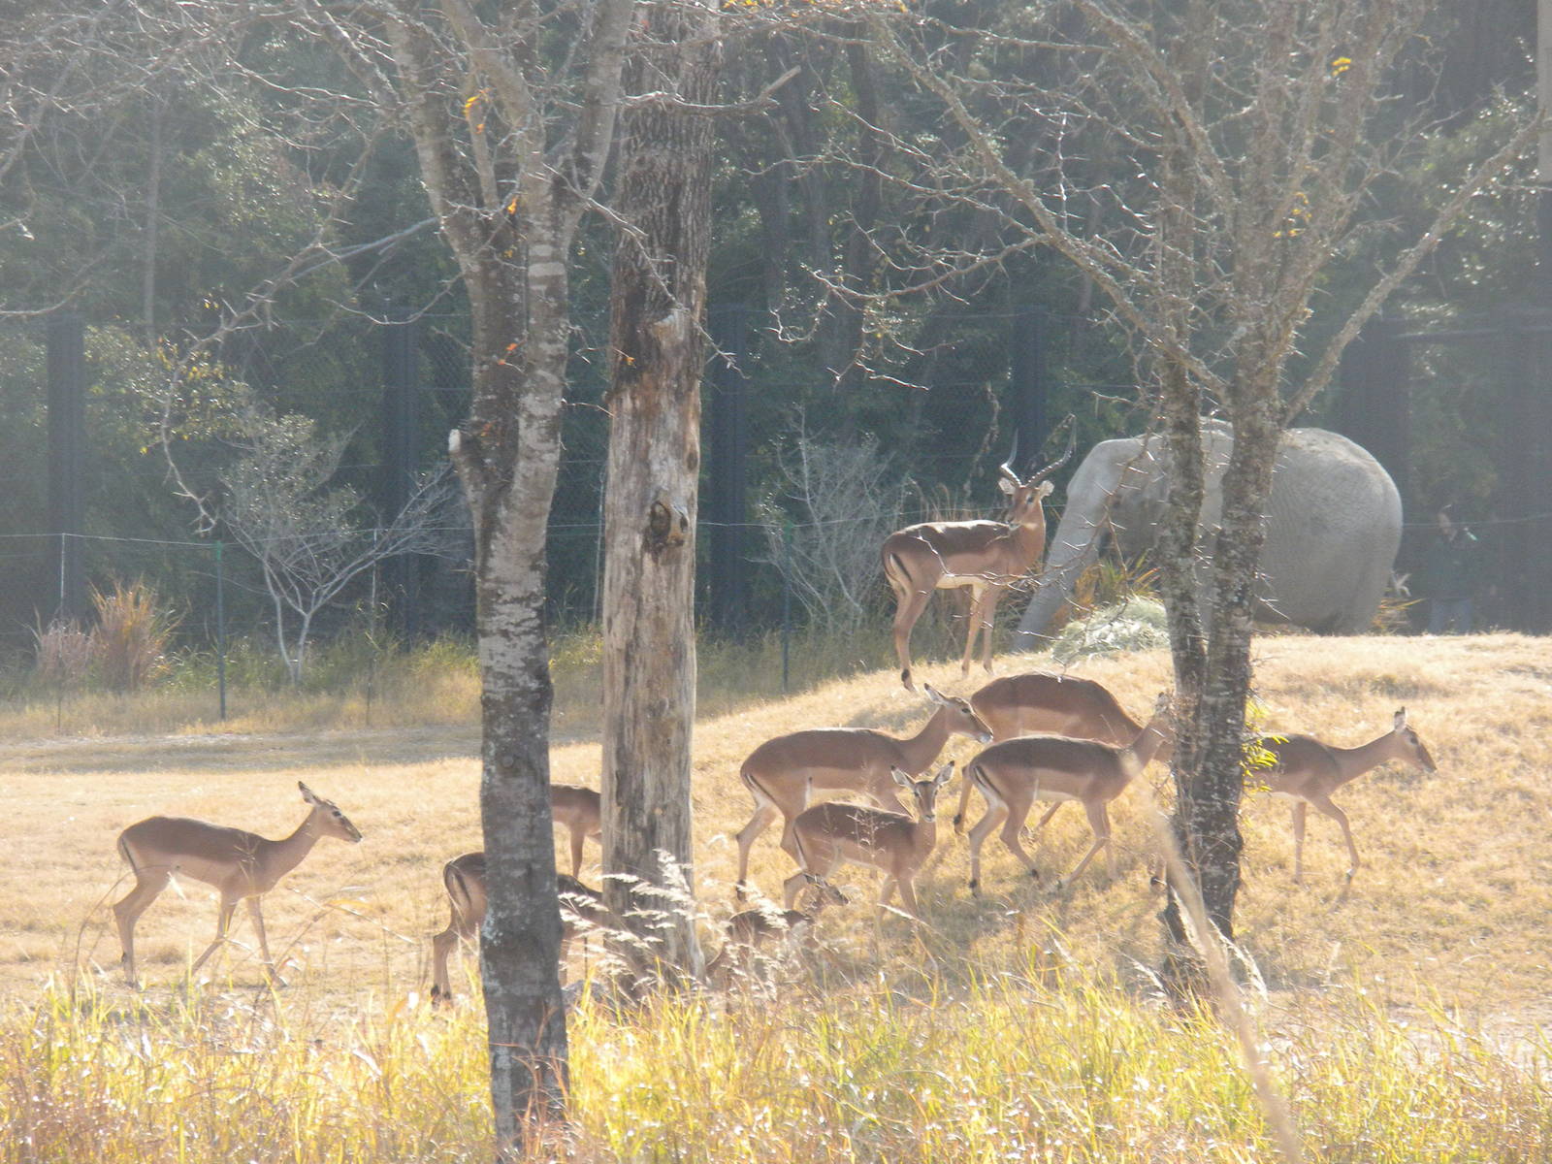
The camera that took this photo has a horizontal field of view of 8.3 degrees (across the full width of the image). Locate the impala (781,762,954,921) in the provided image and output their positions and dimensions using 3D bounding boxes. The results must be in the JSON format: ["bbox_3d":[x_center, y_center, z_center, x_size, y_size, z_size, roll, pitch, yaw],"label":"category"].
[{"bbox_3d":[0.476,1.409,55.500,0.900,0.940,0.280,0,1,-2],"label":"impala"}]

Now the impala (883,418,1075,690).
[{"bbox_3d":[1.199,-0.168,63.000,1.080,1.600,0.400,-1,2,-22],"label":"impala"}]

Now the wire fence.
[{"bbox_3d":[-0.006,-0.755,97.000,14.000,3.640,0.300,0,1,0],"label":"wire fence"}]

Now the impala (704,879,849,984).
[{"bbox_3d":[0.003,1.813,54.000,0.740,0.650,0.190,0,1,-5],"label":"impala"}]

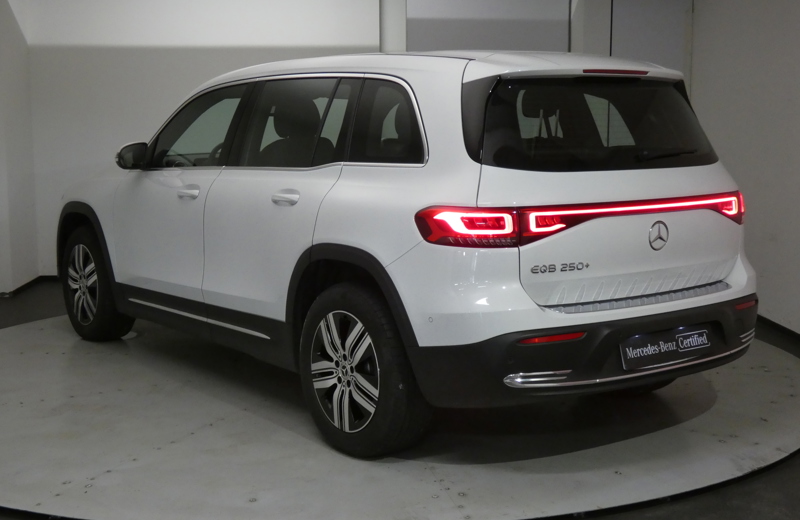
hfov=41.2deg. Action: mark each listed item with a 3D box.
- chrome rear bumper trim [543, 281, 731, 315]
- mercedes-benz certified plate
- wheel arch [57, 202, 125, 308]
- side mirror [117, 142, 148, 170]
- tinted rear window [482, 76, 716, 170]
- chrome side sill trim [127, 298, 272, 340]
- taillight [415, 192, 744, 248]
[{"bbox_3d":[0.997,0.144,4.155,1.080,0.048,0.140,-5,9,-37],"label":"chrome rear bumper trim"},{"bbox_3d":[1.040,0.340,4.123,0.520,0.112,0.020,-5,-5,-37],"label":"mercedes-benz certified plate"},{"bbox_3d":[-1.877,-0.050,6.481,0.130,0.600,1.000,-5,9,-37],"label":"wheel arch"},{"bbox_3d":[-1.456,-0.570,5.756,0.190,0.155,0.135,-5,9,-37],"label":"side mirror"},{"bbox_3d":[0.873,-0.551,4.232,1.400,0.400,0.180,-5,-11,-37],"label":"tinted rear window"},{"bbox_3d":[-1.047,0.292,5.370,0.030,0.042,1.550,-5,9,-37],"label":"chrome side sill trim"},{"bbox_3d":[0.873,-0.179,4.278,1.720,0.168,0.440,-5,9,-37],"label":"taillight"}]

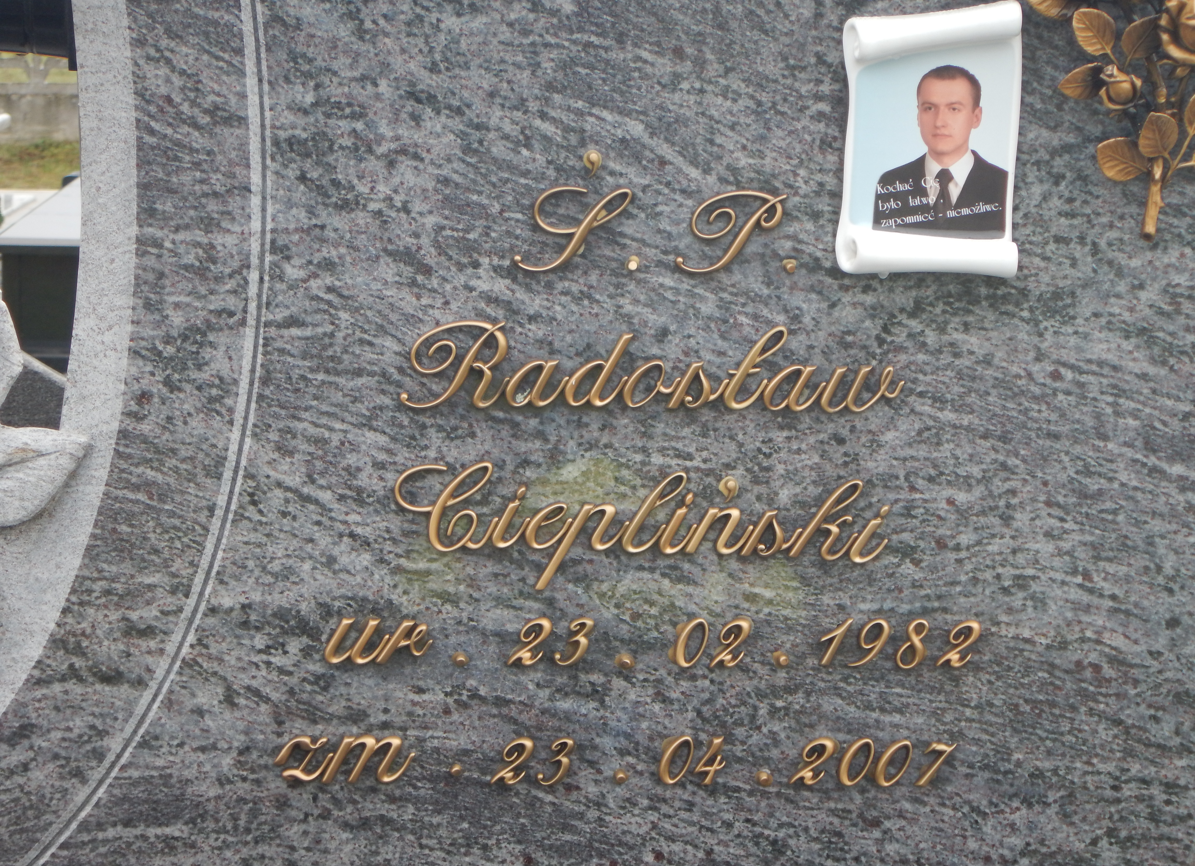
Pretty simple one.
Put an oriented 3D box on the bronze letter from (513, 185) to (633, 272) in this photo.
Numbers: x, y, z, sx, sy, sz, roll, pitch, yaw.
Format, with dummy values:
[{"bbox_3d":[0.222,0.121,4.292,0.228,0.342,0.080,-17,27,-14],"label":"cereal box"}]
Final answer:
[{"bbox_3d":[-0.015,-0.122,2.474,0.071,0.050,0.008,2,10,5],"label":"bronze letter"}]

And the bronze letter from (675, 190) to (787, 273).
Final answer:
[{"bbox_3d":[0.080,-0.120,2.466,0.065,0.047,0.008,2,10,5],"label":"bronze letter"}]

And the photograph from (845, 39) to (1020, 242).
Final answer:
[{"bbox_3d":[0.198,-0.172,2.444,0.099,0.116,0.014,2,10,5],"label":"photograph"}]

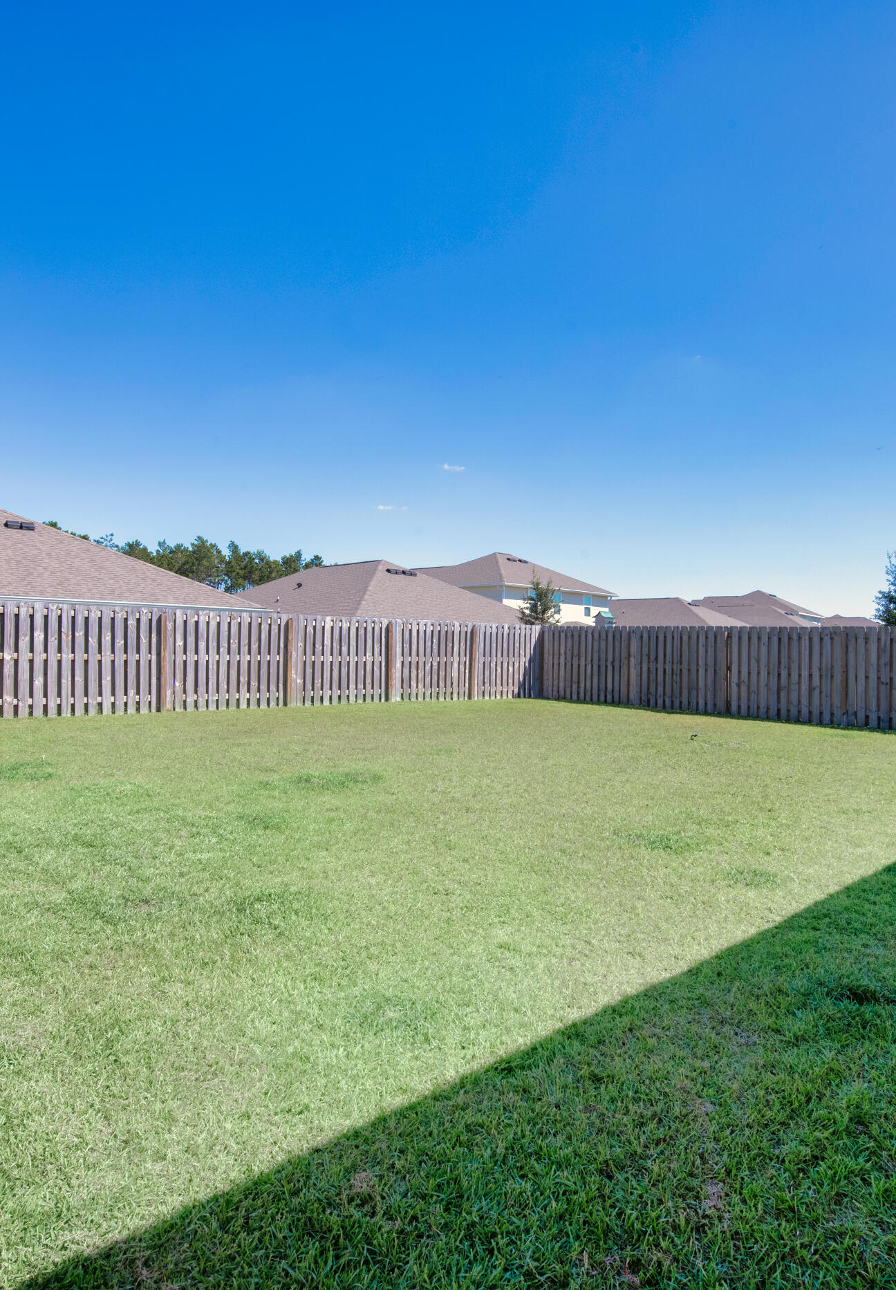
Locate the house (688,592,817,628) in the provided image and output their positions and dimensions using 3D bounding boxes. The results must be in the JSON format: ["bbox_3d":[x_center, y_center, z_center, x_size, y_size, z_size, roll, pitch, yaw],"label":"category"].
[{"bbox_3d":[38.856,-2.421,98.000,14.800,9.000,16.000,1,0,-42],"label":"house"}]

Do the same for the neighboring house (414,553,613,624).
[{"bbox_3d":[3.465,-3.201,65.000,14.800,9.100,17.000,1,0,-42],"label":"neighboring house"}]

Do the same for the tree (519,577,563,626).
[{"bbox_3d":[3.541,-0.732,29.000,1.730,4.250,1.730,1,0,7],"label":"tree"}]

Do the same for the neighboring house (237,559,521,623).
[{"bbox_3d":[-6.059,-2.122,50.000,15.500,6.600,20.500,1,0,-42],"label":"neighboring house"}]

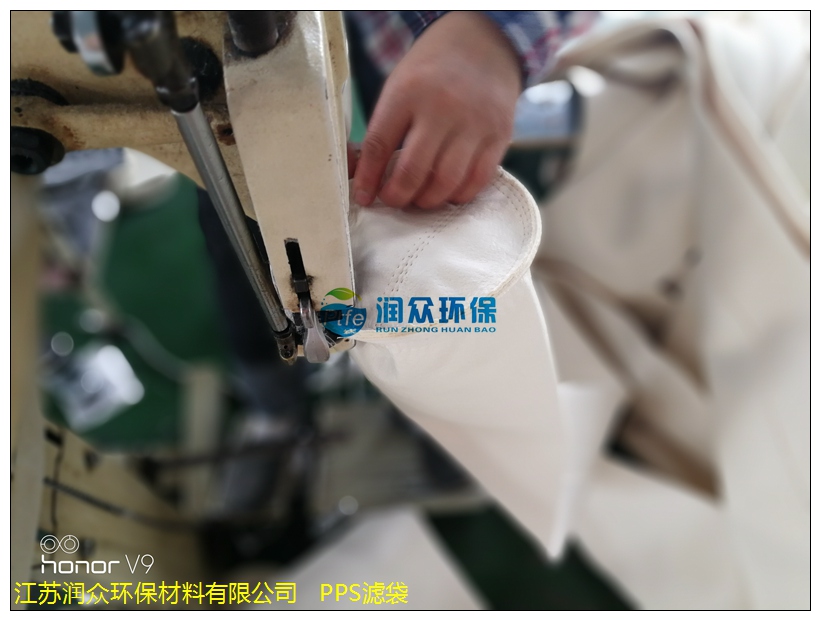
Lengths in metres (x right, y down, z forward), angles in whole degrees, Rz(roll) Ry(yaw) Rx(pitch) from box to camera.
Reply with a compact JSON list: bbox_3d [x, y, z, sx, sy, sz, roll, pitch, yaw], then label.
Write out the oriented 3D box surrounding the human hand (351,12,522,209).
[{"bbox_3d":[0.022,-0.131,0.415,0.092,0.140,0.072,20,10,1],"label":"human hand"}]

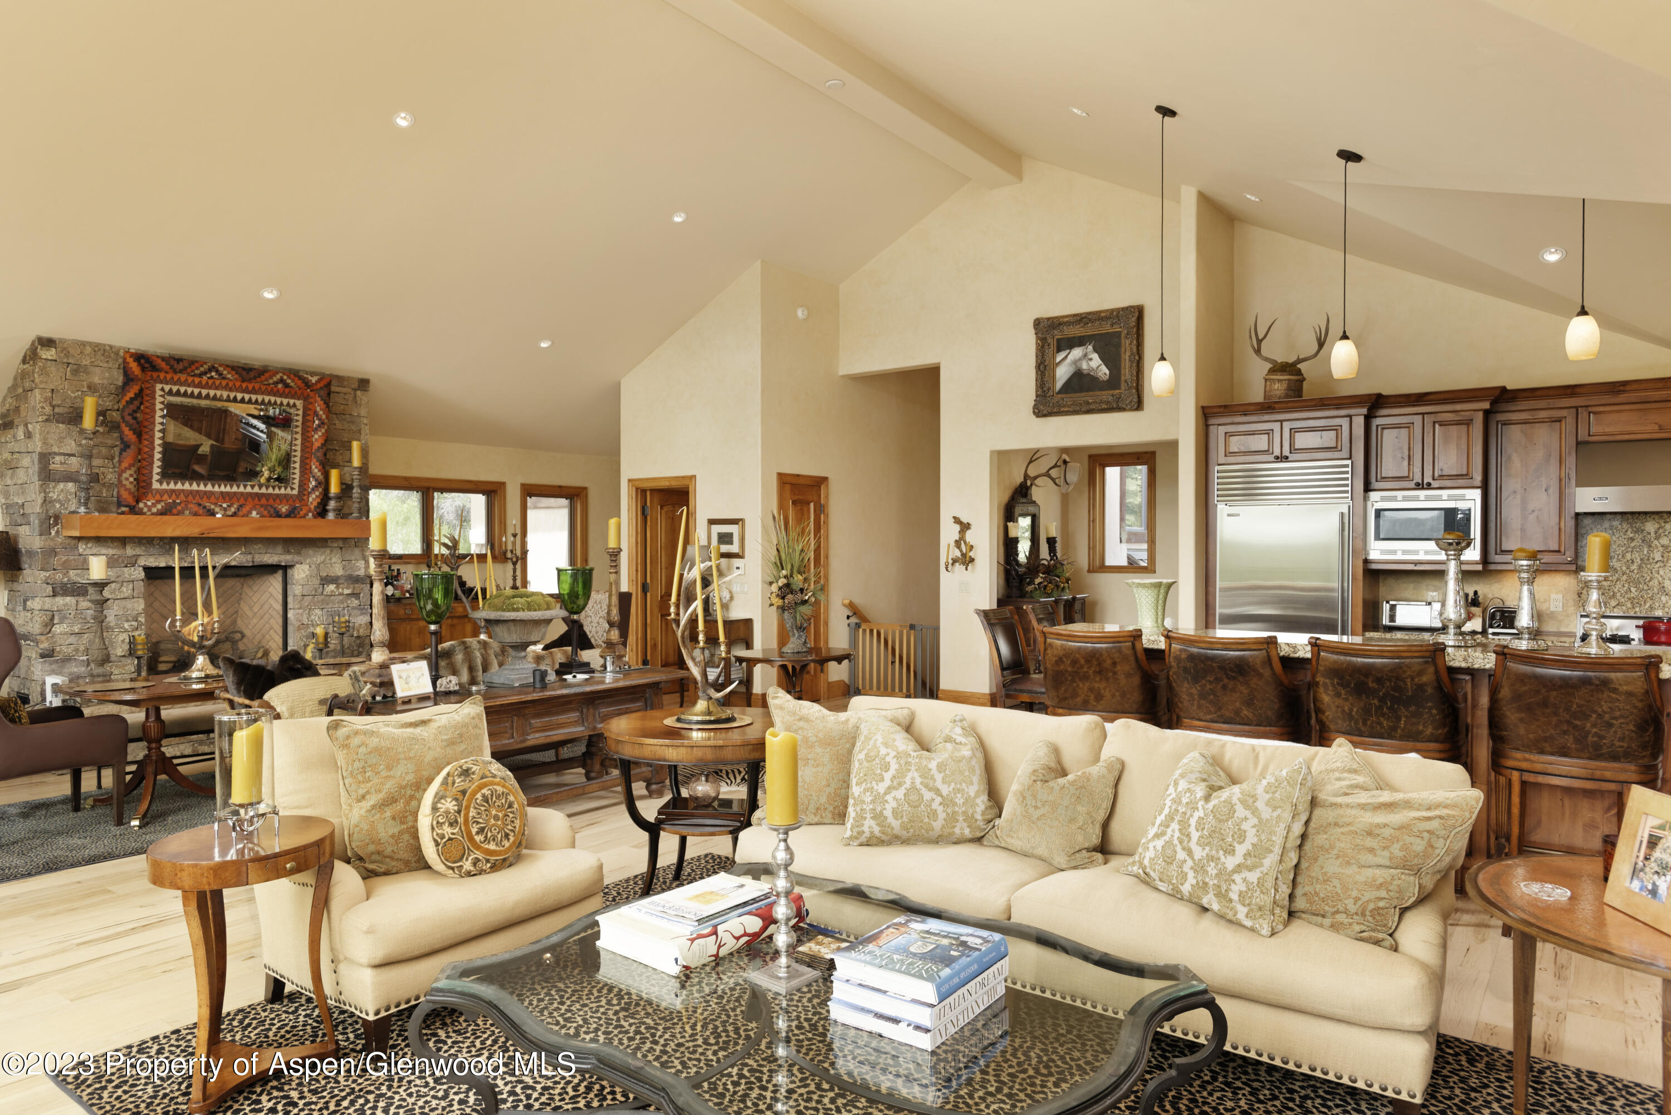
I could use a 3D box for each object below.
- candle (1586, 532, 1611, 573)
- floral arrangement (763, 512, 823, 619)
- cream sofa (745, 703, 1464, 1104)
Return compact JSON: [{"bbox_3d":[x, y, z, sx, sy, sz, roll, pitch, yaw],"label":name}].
[{"bbox_3d":[3.216,-0.020,4.303,0.079,0.167,0.079,1,1,36],"label":"candle"},{"bbox_3d":[-0.292,0.069,7.150,0.420,0.770,0.420,0,1,0],"label":"floral arrangement"},{"bbox_3d":[0.840,1.074,3.674,2.350,0.850,0.970,1,1,37],"label":"cream sofa"}]

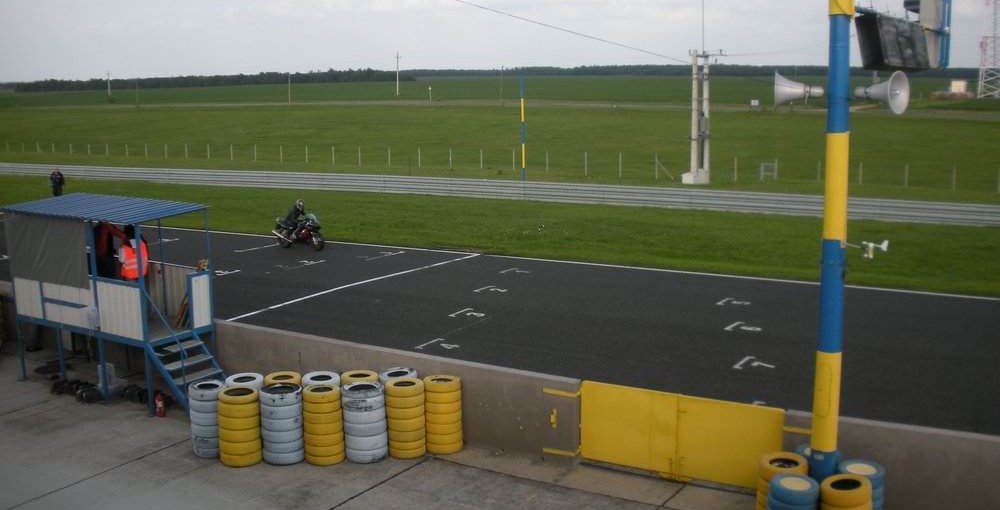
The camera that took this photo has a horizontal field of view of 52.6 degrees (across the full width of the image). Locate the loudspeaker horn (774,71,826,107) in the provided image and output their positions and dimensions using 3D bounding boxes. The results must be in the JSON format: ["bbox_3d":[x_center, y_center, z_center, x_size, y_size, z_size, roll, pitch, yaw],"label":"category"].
[{"bbox_3d":[3.330,-1.826,11.225,0.540,0.440,0.440,2,10,16],"label":"loudspeaker horn"}]

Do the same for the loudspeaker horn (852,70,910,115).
[{"bbox_3d":[3.978,-1.709,10.654,0.460,0.460,0.540,-8,12,-36],"label":"loudspeaker horn"}]

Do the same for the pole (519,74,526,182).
[{"bbox_3d":[1.234,-6.404,52.898,0.180,6.200,0.180,-1,9,0],"label":"pole"}]

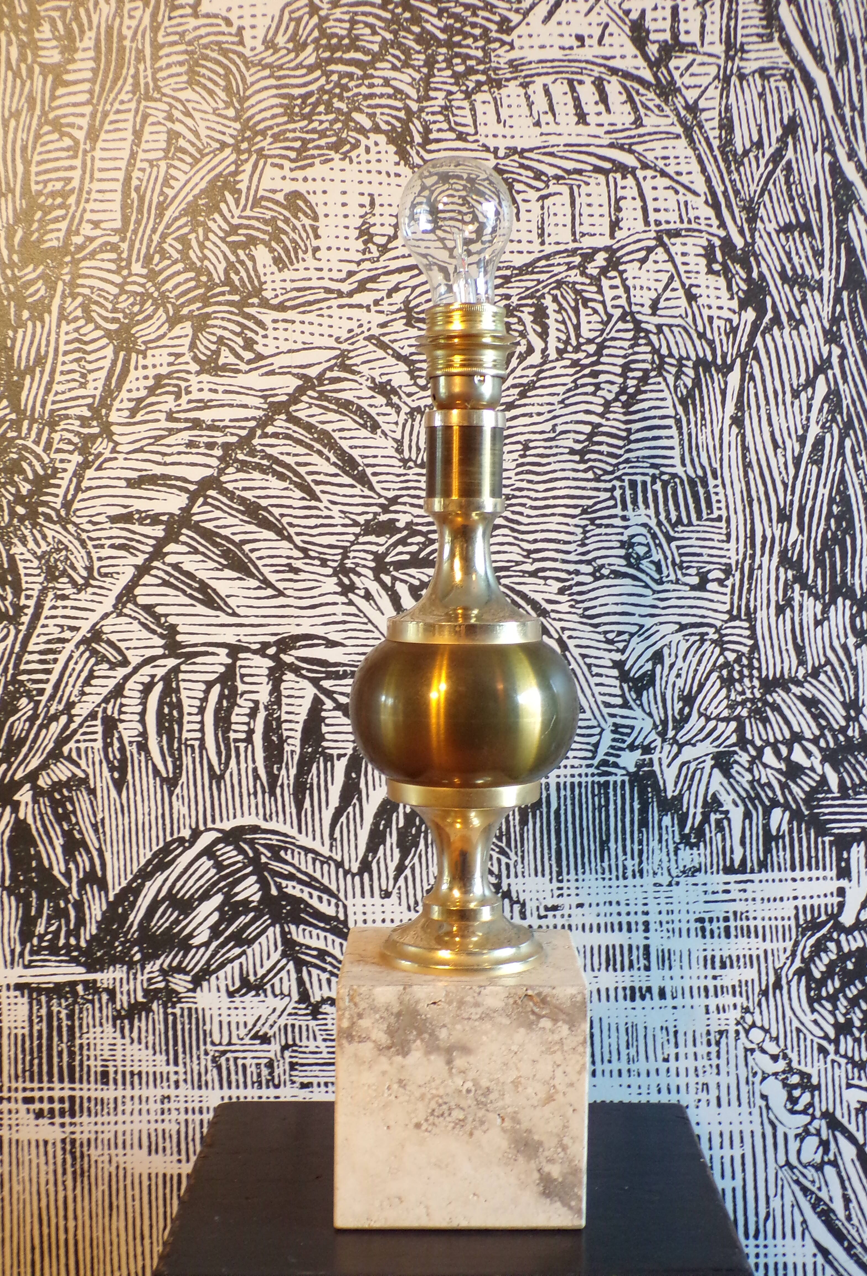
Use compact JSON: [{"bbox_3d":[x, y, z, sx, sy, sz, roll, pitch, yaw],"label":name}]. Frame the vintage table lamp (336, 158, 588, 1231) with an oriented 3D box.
[{"bbox_3d":[0.015,0.022,0.789,0.121,0.523,0.118,1,4,0],"label":"vintage table lamp"}]

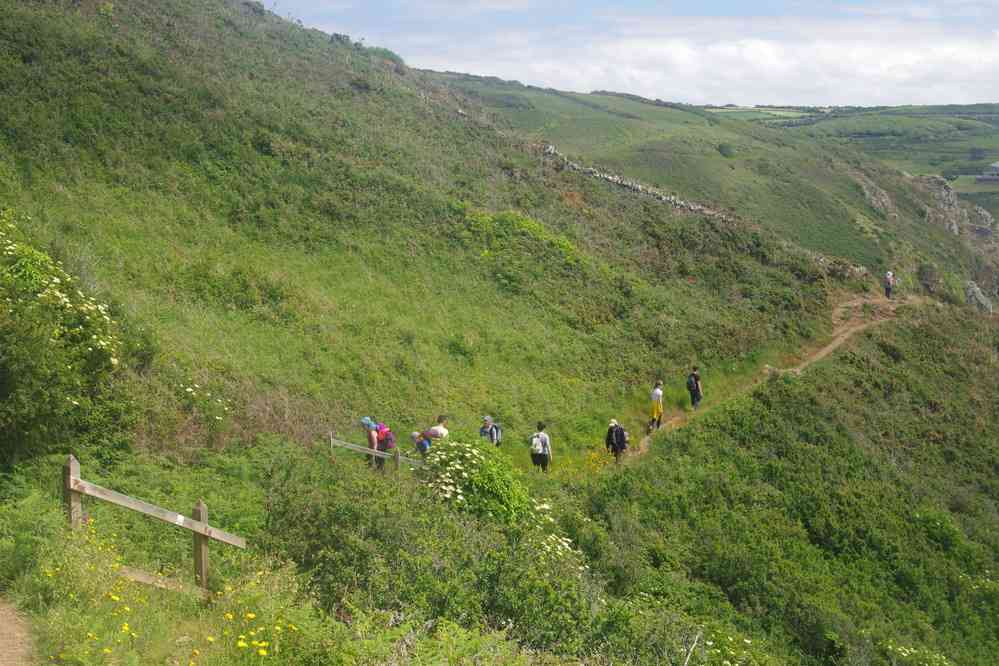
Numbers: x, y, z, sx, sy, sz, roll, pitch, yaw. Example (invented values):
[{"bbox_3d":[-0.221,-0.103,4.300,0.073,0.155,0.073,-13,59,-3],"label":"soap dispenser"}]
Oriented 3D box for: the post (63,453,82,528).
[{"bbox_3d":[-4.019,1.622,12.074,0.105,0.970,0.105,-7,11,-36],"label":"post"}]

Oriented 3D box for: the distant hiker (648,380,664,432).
[{"bbox_3d":[5.244,2.478,42.628,0.500,1.680,0.520,7,11,36],"label":"distant hiker"}]

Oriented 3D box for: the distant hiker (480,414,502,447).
[{"bbox_3d":[-0.210,2.995,33.628,0.520,1.680,0.550,7,11,38],"label":"distant hiker"}]

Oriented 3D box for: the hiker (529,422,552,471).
[{"bbox_3d":[1.147,3.367,35.831,0.520,1.720,0.450,1,9,6],"label":"hiker"}]

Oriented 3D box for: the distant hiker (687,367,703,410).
[{"bbox_3d":[7.791,2.248,51.135,0.520,1.760,0.500,7,11,38],"label":"distant hiker"}]

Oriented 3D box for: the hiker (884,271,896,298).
[{"bbox_3d":[23.710,-2.955,77.630,0.520,1.700,0.450,2,9,11],"label":"hiker"}]

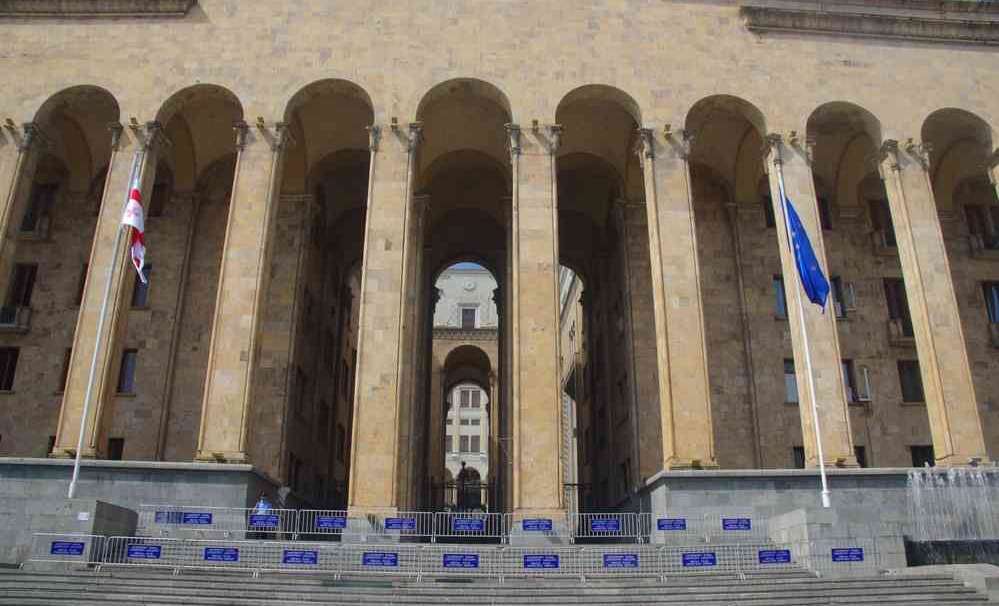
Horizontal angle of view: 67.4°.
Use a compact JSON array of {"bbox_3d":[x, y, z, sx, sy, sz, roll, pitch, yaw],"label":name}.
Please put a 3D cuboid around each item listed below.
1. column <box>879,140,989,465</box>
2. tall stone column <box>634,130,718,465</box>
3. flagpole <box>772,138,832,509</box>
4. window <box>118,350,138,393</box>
[{"bbox_3d":[17.988,-0.318,31.547,1.950,14.150,1.250,1,-19,-1],"label":"column"},{"bbox_3d":[7.342,-0.568,31.342,1.950,14.650,1.250,1,-19,-1],"label":"tall stone column"},{"bbox_3d":[10.957,0.563,27.127,0.250,13.400,0.250,1,-20,-2],"label":"flagpole"},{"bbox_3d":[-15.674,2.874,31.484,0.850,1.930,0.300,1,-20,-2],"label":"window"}]

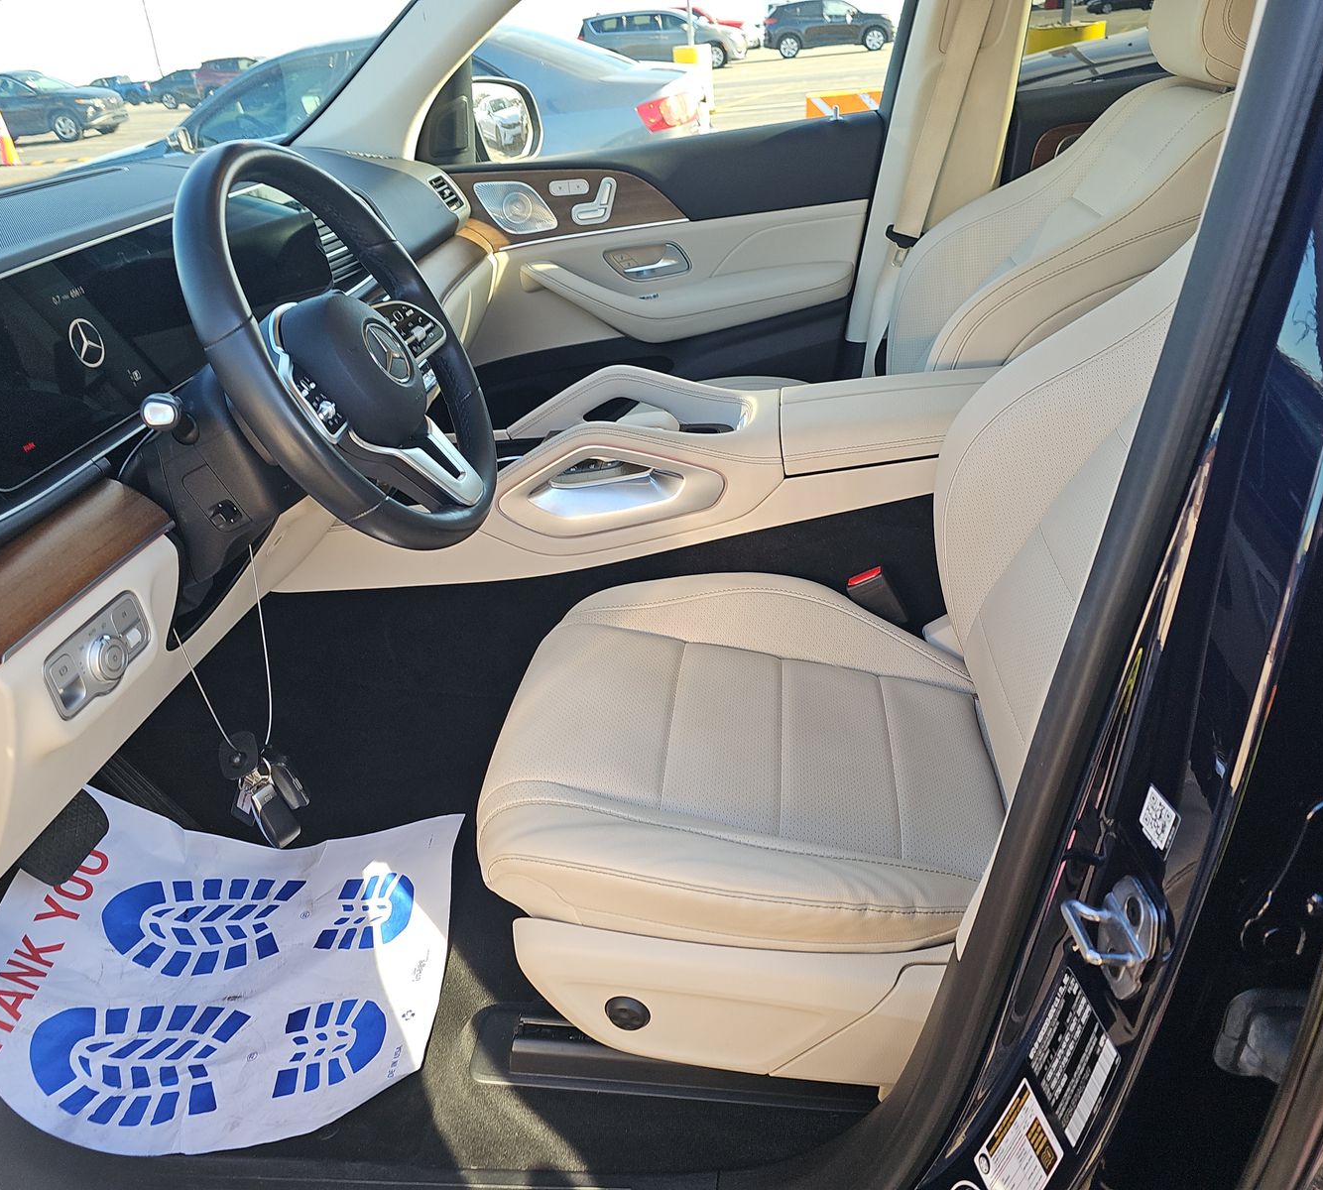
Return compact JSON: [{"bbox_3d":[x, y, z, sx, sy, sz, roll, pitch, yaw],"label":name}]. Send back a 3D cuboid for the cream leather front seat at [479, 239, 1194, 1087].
[{"bbox_3d":[0.304,-0.101,0.907,0.970,0.950,0.550,-2,29,7],"label":"cream leather front seat"}]

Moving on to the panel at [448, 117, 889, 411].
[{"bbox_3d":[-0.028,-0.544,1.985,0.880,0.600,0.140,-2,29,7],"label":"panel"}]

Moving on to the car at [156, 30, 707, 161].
[{"bbox_3d":[-2.062,-2.902,7.112,4.750,1.450,1.820,-2,29,7],"label":"car"}]

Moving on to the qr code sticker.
[{"bbox_3d":[0.230,0.104,0.487,0.001,0.023,0.022,0,28,-8],"label":"qr code sticker"}]

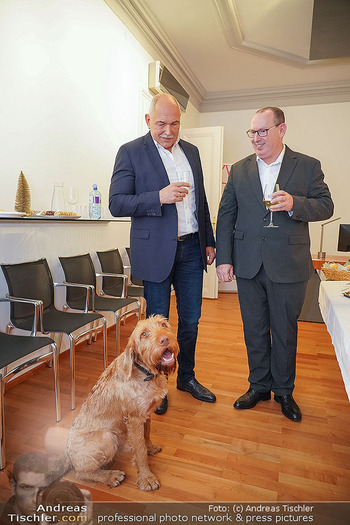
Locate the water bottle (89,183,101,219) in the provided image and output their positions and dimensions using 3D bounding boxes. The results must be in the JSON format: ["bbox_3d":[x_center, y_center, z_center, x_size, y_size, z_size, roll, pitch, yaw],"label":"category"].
[{"bbox_3d":[-0.630,-0.477,2.757,0.085,0.270,0.085,1,6,0],"label":"water bottle"}]

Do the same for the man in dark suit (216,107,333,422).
[{"bbox_3d":[0.591,0.005,2.099,0.660,1.780,0.460,4,7,21],"label":"man in dark suit"}]

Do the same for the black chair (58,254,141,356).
[{"bbox_3d":[-0.601,0.368,2.790,0.560,0.840,0.550,4,7,19],"label":"black chair"}]

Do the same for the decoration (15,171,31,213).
[{"bbox_3d":[-0.907,-0.417,2.086,0.094,0.260,0.094,4,7,19],"label":"decoration"}]

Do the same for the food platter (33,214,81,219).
[{"bbox_3d":[-0.785,-0.314,2.338,0.290,0.035,0.290,4,7,19],"label":"food platter"}]

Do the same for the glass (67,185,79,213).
[{"bbox_3d":[-0.746,-0.441,2.552,0.085,0.220,0.085,4,7,19],"label":"glass"}]

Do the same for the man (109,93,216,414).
[{"bbox_3d":[-0.073,-0.070,2.208,0.640,1.870,0.480,-2,7,-25],"label":"man"}]

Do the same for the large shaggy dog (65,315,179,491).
[{"bbox_3d":[-0.204,0.568,1.578,0.500,0.710,0.320,3,7,18],"label":"large shaggy dog"}]

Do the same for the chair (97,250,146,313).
[{"bbox_3d":[-0.426,0.316,3.292,0.560,0.840,0.550,4,7,19],"label":"chair"}]

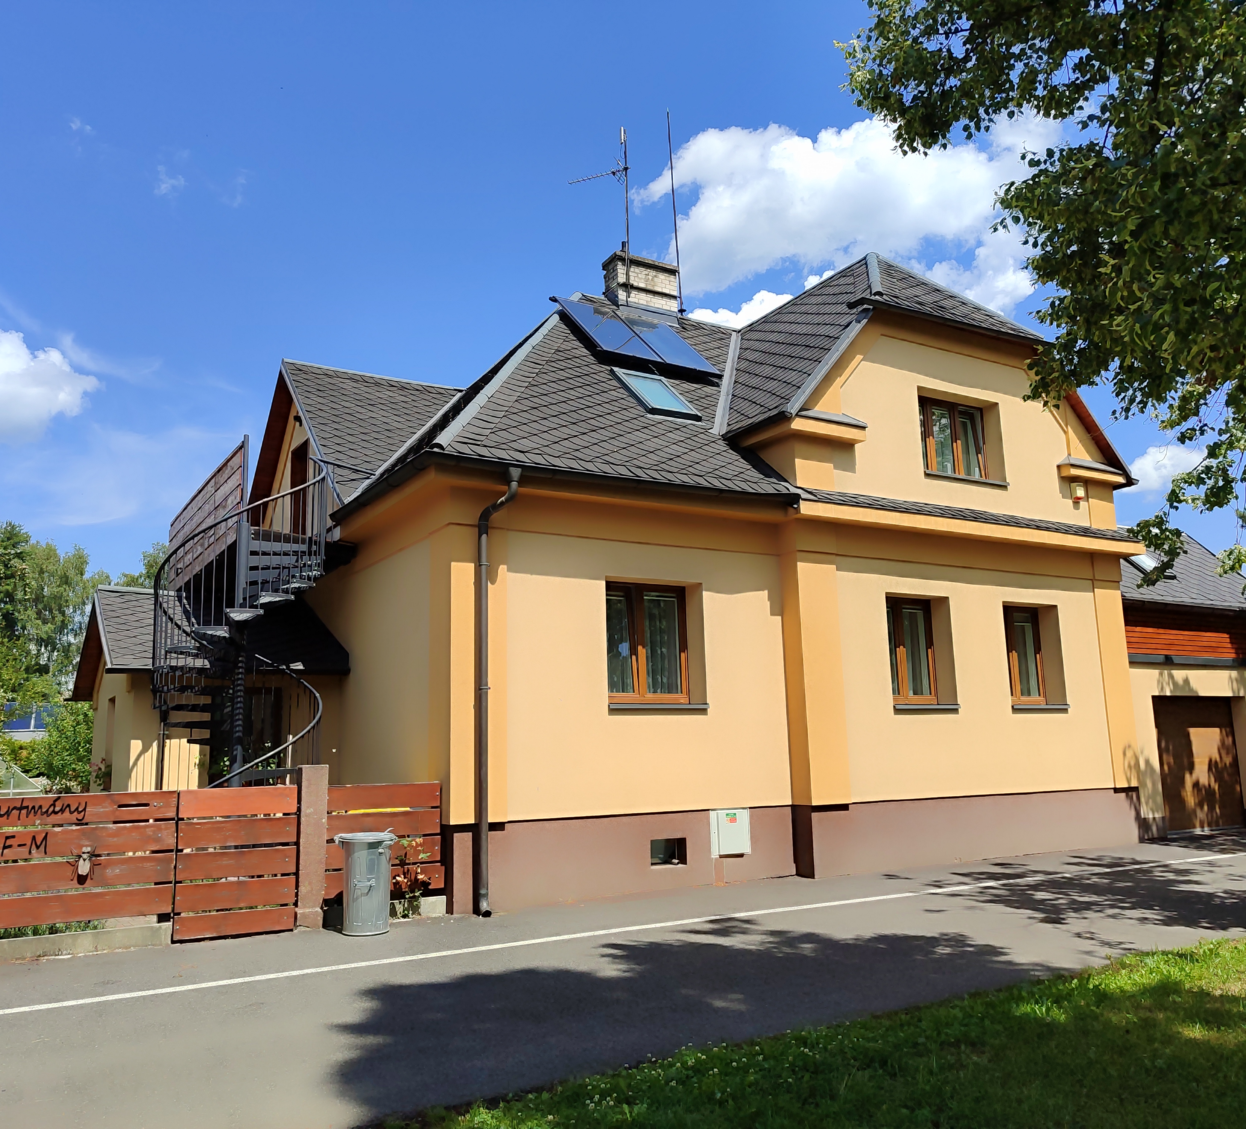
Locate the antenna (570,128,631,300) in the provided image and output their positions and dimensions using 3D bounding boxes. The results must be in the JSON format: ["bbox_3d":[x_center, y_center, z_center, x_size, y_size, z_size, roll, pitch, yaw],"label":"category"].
[{"bbox_3d":[-0.363,-5.665,17.949,1.164,3.124,0.380,-6,-11,25],"label":"antenna"}]

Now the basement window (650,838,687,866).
[{"bbox_3d":[0.506,3.382,12.733,0.493,0.320,0.140,4,-11,-30],"label":"basement window"}]

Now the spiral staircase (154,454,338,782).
[{"bbox_3d":[-4.899,1.194,13.817,2.200,5.700,2.200,4,-11,-30],"label":"spiral staircase"}]

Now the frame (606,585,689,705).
[{"bbox_3d":[0.217,0.975,13.335,1.360,1.460,0.100,4,-11,-30],"label":"frame"}]

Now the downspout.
[{"bbox_3d":[-1.315,1.270,11.626,0.370,4.760,0.340,4,-11,-30],"label":"downspout"}]

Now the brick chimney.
[{"bbox_3d":[0.307,-4.562,18.078,1.190,0.960,0.520,4,-11,-30],"label":"brick chimney"}]

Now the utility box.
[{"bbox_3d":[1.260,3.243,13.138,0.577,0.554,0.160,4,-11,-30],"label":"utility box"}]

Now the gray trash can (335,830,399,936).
[{"bbox_3d":[-2.449,3.042,10.401,0.550,0.906,0.530,-1,-10,0],"label":"gray trash can"}]

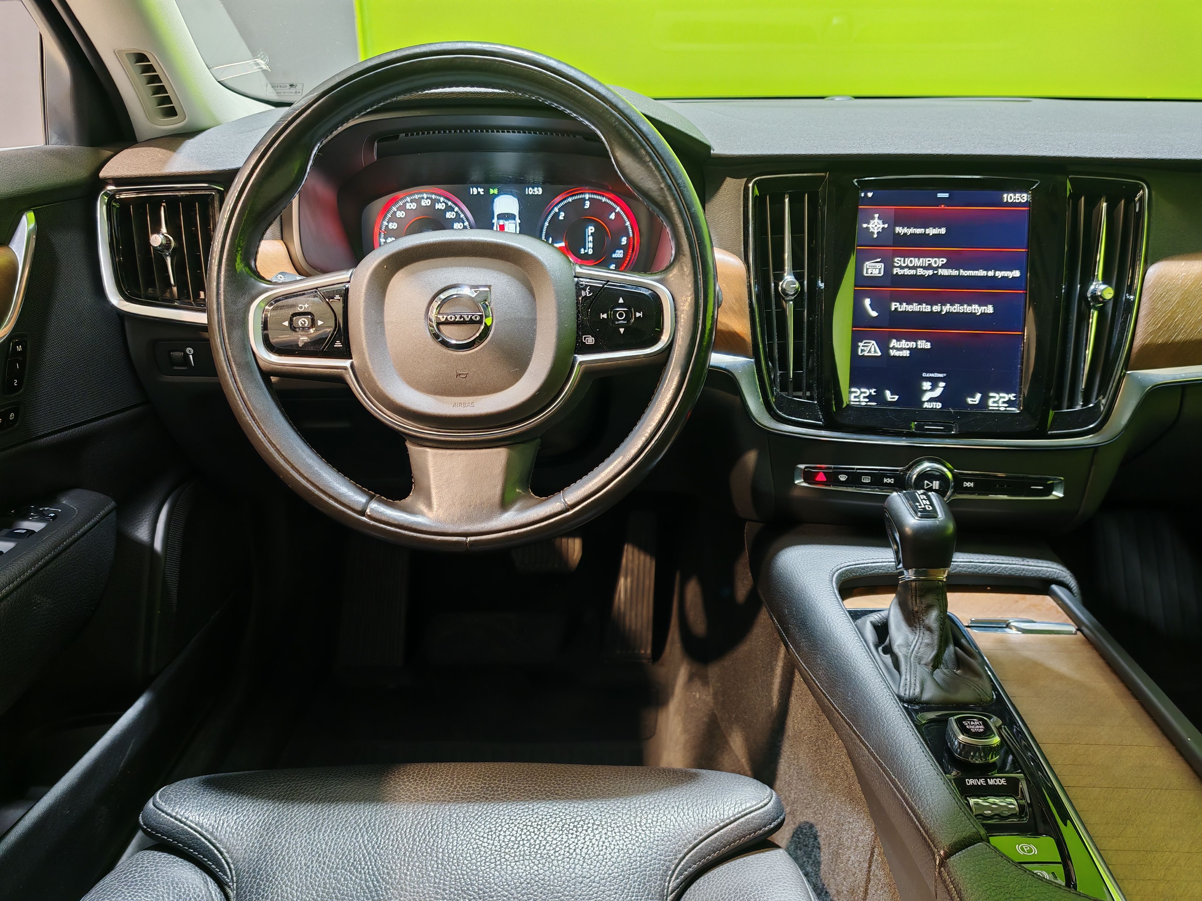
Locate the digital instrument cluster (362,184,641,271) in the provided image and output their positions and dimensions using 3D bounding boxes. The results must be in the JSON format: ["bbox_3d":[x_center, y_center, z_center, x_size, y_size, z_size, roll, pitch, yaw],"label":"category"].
[{"bbox_3d":[-0.094,-0.211,0.943,0.292,0.112,0.030,0,8,1],"label":"digital instrument cluster"}]

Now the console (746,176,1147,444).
[{"bbox_3d":[0.279,-0.119,0.783,0.315,0.218,0.050,2,0,7],"label":"console"}]

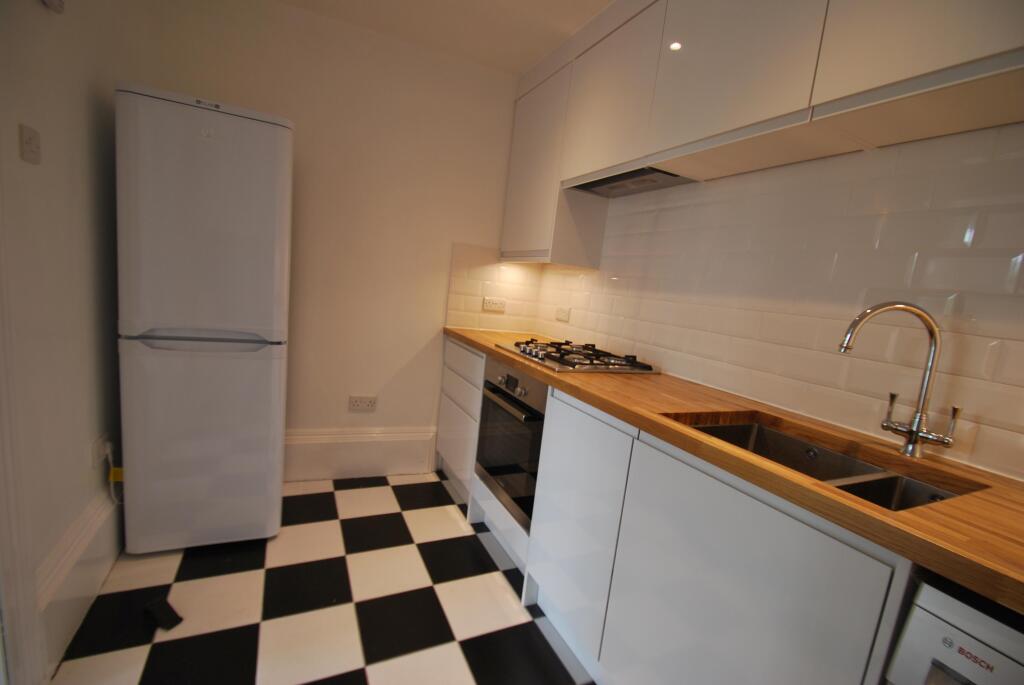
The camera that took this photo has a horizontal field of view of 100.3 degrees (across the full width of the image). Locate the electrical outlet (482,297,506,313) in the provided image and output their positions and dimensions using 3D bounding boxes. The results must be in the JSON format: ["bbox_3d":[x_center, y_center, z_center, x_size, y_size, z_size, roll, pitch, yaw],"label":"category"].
[{"bbox_3d":[-0.110,-0.232,2.784,0.146,0.086,0.012,3,8,-28],"label":"electrical outlet"}]

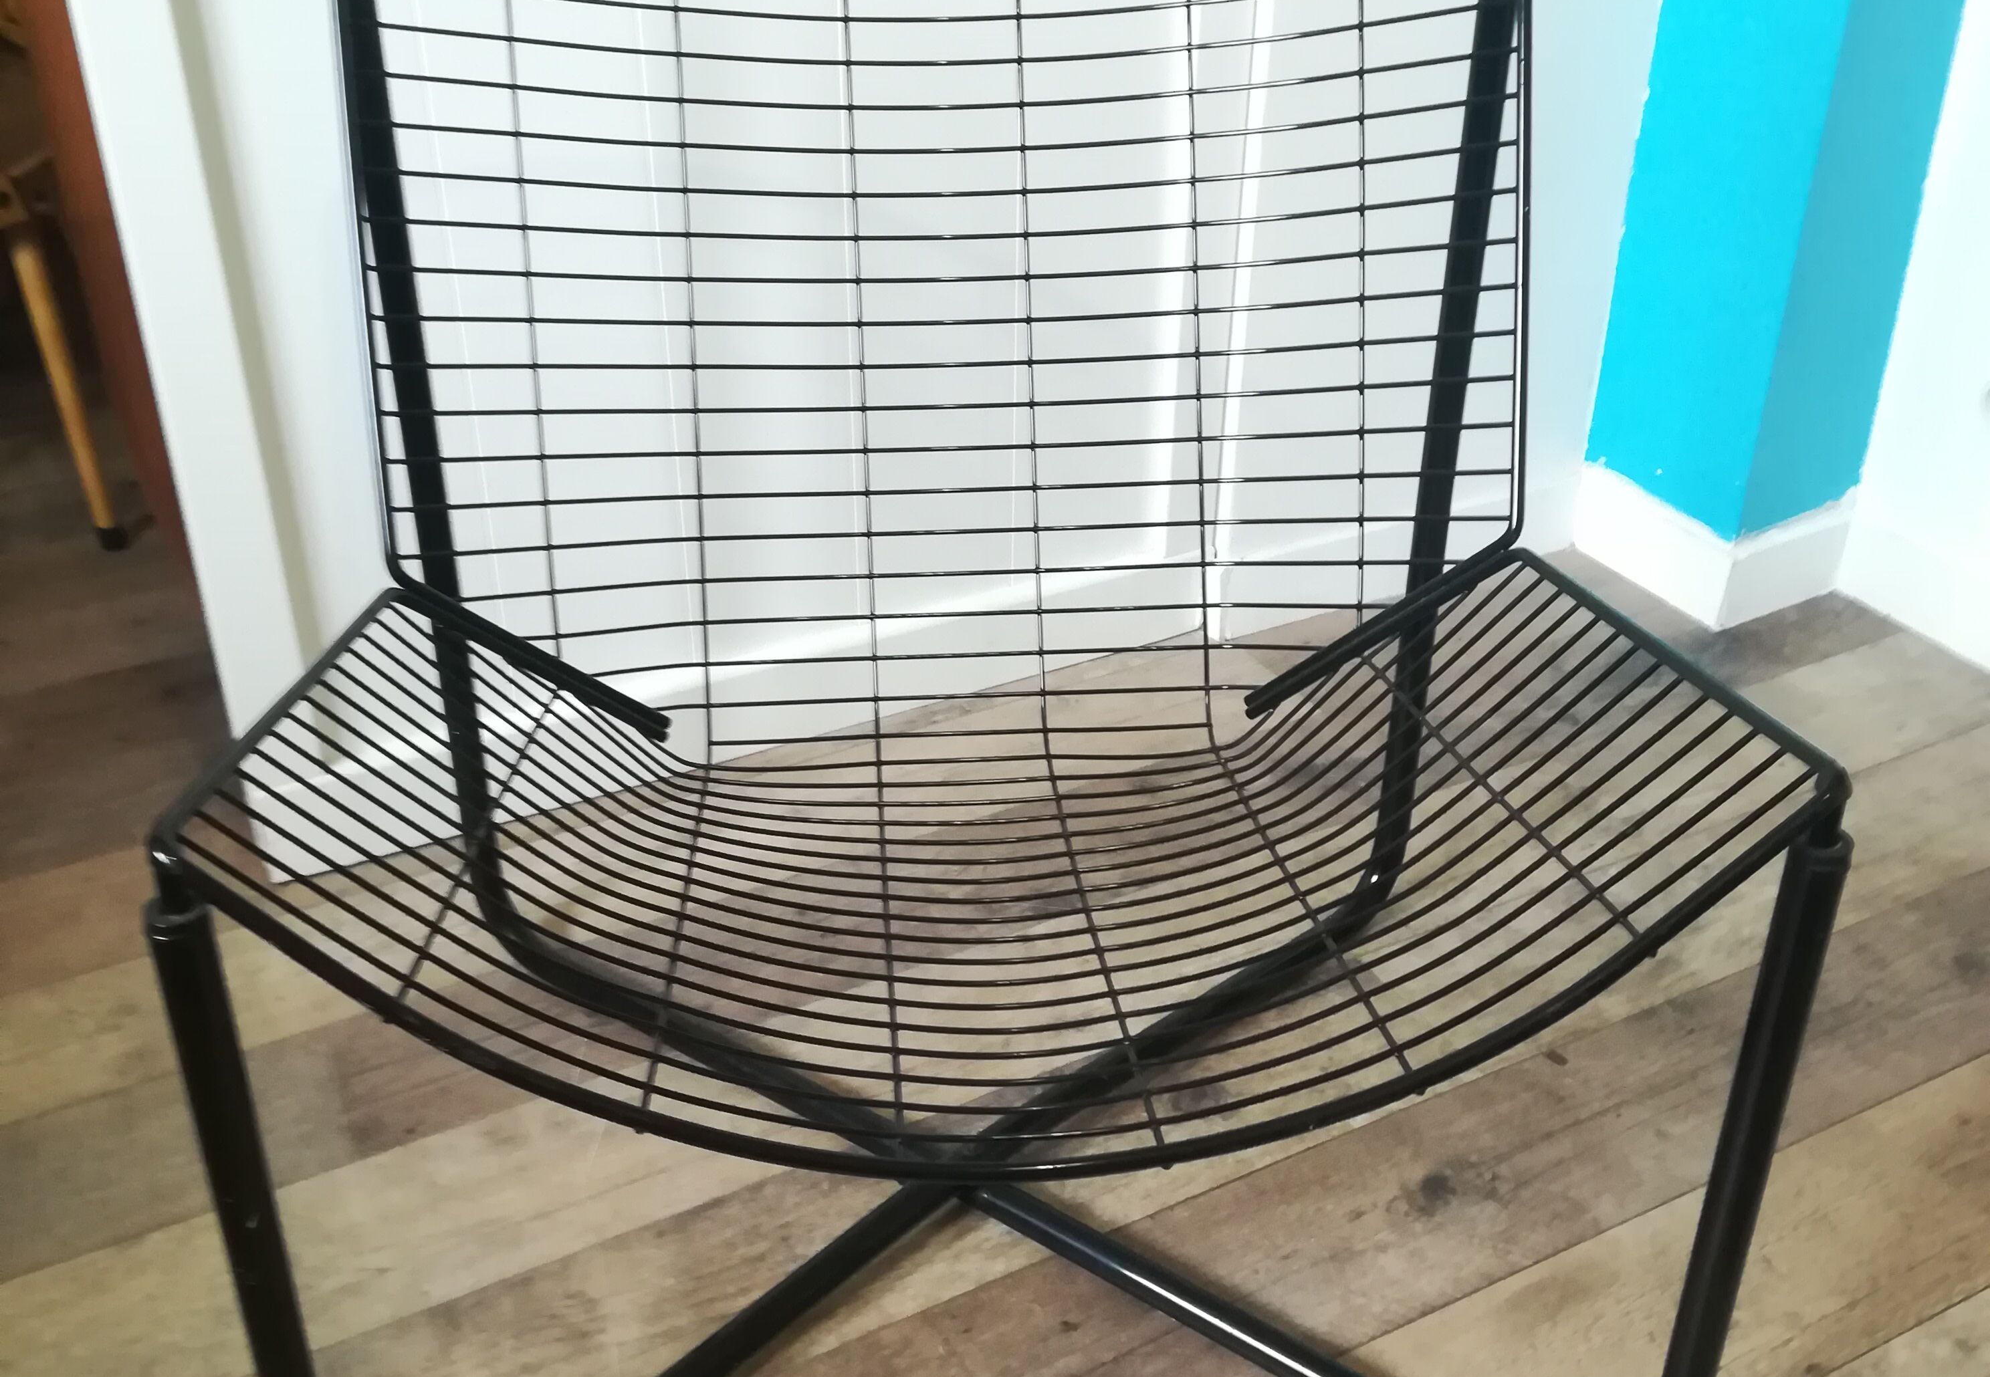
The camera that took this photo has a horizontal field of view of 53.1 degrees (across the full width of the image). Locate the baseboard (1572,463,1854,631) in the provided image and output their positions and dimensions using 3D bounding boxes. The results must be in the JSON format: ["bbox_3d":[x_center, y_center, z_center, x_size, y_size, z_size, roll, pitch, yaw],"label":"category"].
[{"bbox_3d":[0.663,-0.144,1.846,0.154,0.078,0.184,-15,34,-25],"label":"baseboard"}]

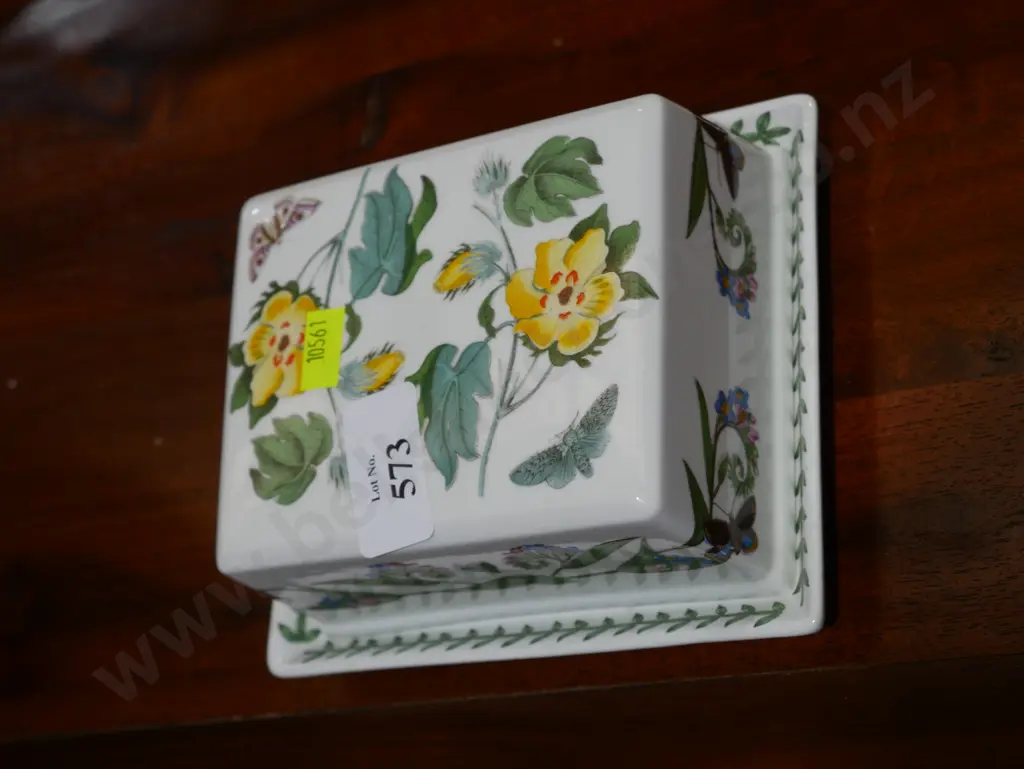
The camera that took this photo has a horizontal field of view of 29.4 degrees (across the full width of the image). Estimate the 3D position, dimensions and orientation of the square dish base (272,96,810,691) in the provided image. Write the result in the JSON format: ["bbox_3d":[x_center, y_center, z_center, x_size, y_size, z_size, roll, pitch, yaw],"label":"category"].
[{"bbox_3d":[0.011,0.006,0.621,0.196,0.020,0.166,-10,68,31],"label":"square dish base"}]

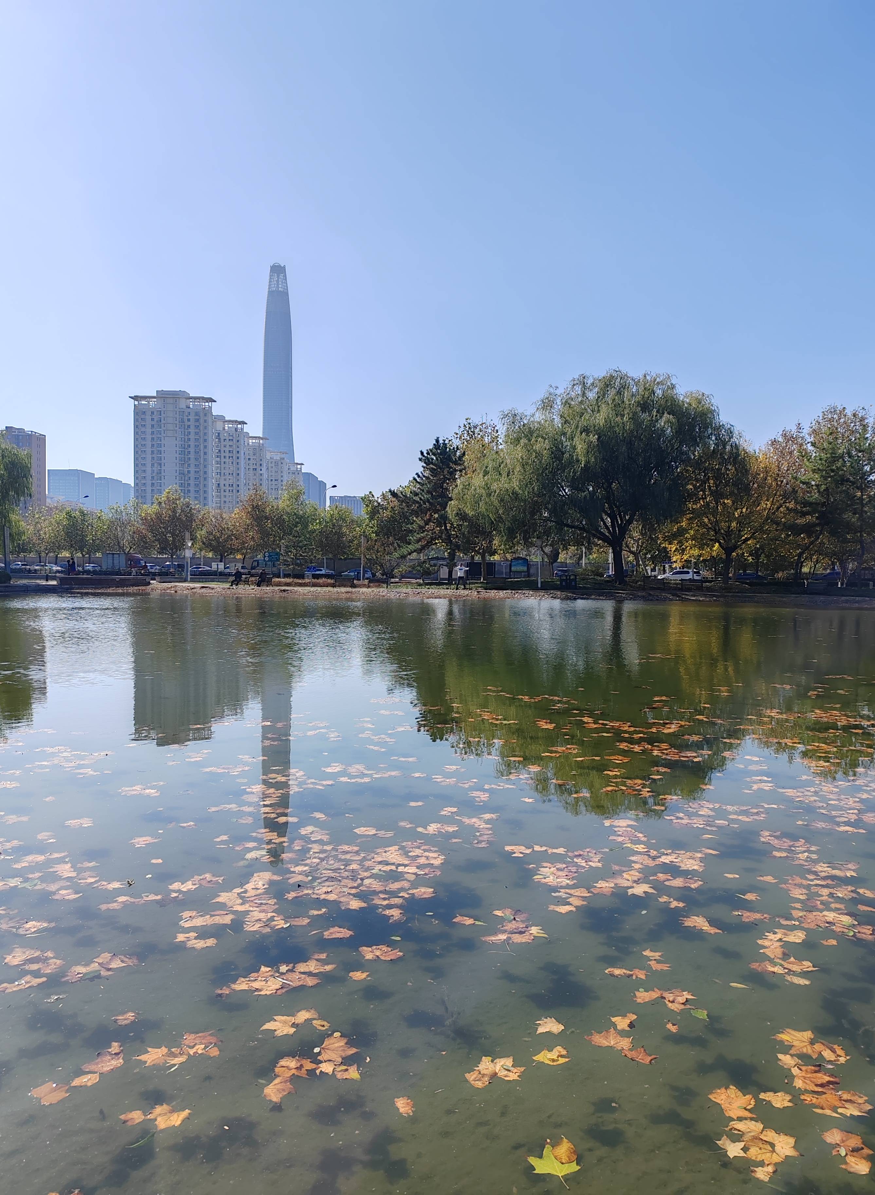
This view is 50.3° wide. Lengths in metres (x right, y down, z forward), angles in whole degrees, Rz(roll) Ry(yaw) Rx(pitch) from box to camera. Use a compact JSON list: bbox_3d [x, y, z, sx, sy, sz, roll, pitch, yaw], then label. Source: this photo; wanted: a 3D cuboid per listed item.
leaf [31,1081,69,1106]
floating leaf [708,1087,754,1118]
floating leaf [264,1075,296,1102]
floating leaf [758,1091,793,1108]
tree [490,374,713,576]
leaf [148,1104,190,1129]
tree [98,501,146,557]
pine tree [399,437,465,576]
[{"bbox_3d":[-1.252,1.587,3.001,0.118,0.020,0.125,1,2,0],"label":"leaf"},{"bbox_3d":[0.997,1.683,3.112,0.146,0.030,0.172,0,2,-13],"label":"floating leaf"},{"bbox_3d":[-0.536,1.667,3.157,0.107,0.030,0.145,0,2,-16],"label":"floating leaf"},{"bbox_3d":[1.094,1.608,3.001,0.106,0.020,0.092,1,2,0],"label":"floating leaf"},{"bbox_3d":[11.378,-8.255,64.773,16.000,14.720,15.000,1,2,0],"label":"tree"},{"bbox_3d":[-0.835,1.594,2.879,0.132,0.022,0.130,1,2,0],"label":"leaf"},{"bbox_3d":[-41.189,-7.770,121.830,6.300,9.694,6.200,1,2,0],"label":"tree"},{"bbox_3d":[-0.366,-7.027,74.858,6.000,11.698,5.600,1,2,0],"label":"pine tree"}]

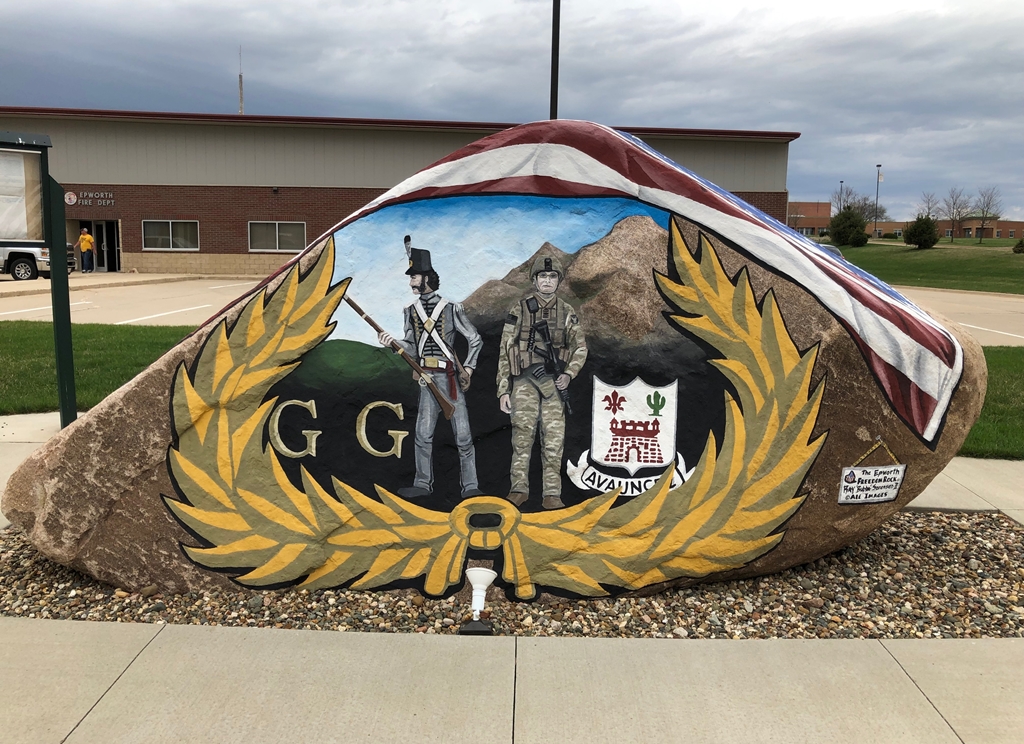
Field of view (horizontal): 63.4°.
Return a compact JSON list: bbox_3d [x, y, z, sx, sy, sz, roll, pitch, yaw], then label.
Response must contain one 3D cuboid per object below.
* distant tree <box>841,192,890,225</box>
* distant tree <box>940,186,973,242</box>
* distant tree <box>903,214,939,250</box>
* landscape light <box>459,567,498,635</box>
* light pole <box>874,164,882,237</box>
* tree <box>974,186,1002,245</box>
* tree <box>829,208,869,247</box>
[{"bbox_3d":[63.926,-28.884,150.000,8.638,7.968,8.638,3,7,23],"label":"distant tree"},{"bbox_3d":[60.104,-21.263,112.000,3.894,7.640,3.894,4,7,28],"label":"distant tree"},{"bbox_3d":[32.550,-11.136,66.000,2.582,2.829,2.582,3,7,26],"label":"distant tree"},{"bbox_3d":[-0.122,0.873,3.220,0.128,0.222,0.205,1,6,3],"label":"landscape light"},{"bbox_3d":[39.795,-18.499,90.000,0.831,8.095,0.600,3,7,23],"label":"light pole"},{"bbox_3d":[64.431,-21.161,112.000,3.407,7.843,3.407,4,7,29],"label":"tree"},{"bbox_3d":[26.813,-11.554,66.000,2.869,3.108,2.869,3,7,22],"label":"tree"}]

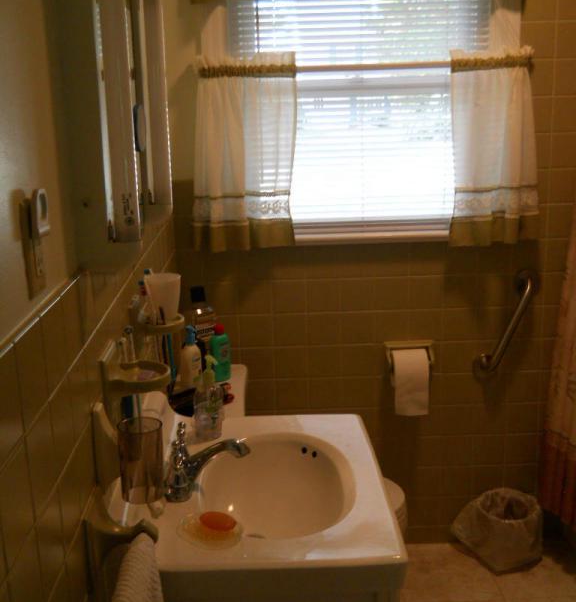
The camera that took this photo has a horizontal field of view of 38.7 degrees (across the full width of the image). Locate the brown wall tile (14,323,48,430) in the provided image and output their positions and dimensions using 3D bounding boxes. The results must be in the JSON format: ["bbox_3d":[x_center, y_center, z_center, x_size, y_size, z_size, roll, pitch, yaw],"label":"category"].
[{"bbox_3d":[-0.293,0.081,0.940,0.010,0.108,0.108,-2,14,-2],"label":"brown wall tile"}]

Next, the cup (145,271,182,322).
[{"bbox_3d":[-0.251,-0.005,1.649,0.073,0.097,0.073,-2,14,-2],"label":"cup"}]

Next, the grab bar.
[{"bbox_3d":[0.707,0.084,2.637,0.075,0.373,0.072,24,12,-8],"label":"grab bar"}]

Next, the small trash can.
[{"bbox_3d":[0.701,0.759,2.722,0.250,0.218,0.222,1,14,9],"label":"small trash can"}]

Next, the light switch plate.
[{"bbox_3d":[-0.302,-0.064,0.973,0.011,0.116,0.071,-2,14,-2],"label":"light switch plate"}]

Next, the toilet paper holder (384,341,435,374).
[{"bbox_3d":[0.393,0.183,2.642,0.162,0.106,0.090,-2,14,-2],"label":"toilet paper holder"}]

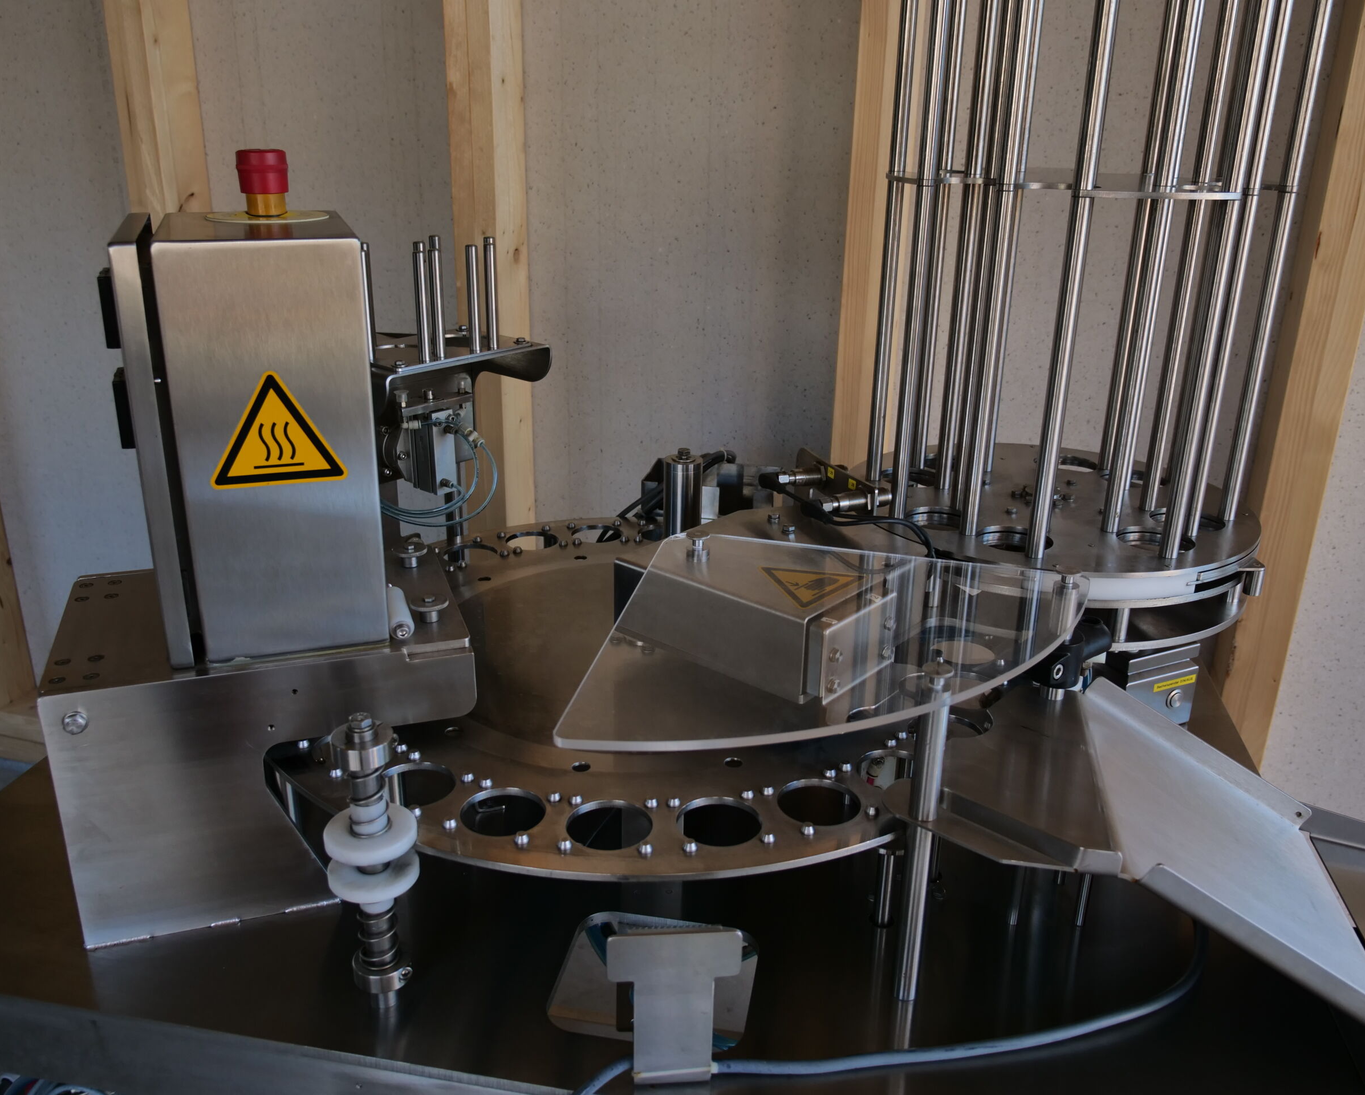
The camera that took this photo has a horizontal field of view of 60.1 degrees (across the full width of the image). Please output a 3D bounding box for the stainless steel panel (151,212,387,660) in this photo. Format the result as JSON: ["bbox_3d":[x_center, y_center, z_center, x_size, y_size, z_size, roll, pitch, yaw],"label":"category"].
[{"bbox_3d":[-0.313,-0.095,0.909,0.129,0.297,0.195,-6,22,-19],"label":"stainless steel panel"}]

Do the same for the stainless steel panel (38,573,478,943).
[{"bbox_3d":[-0.339,0.146,0.988,0.298,0.212,0.226,-6,22,-19],"label":"stainless steel panel"}]

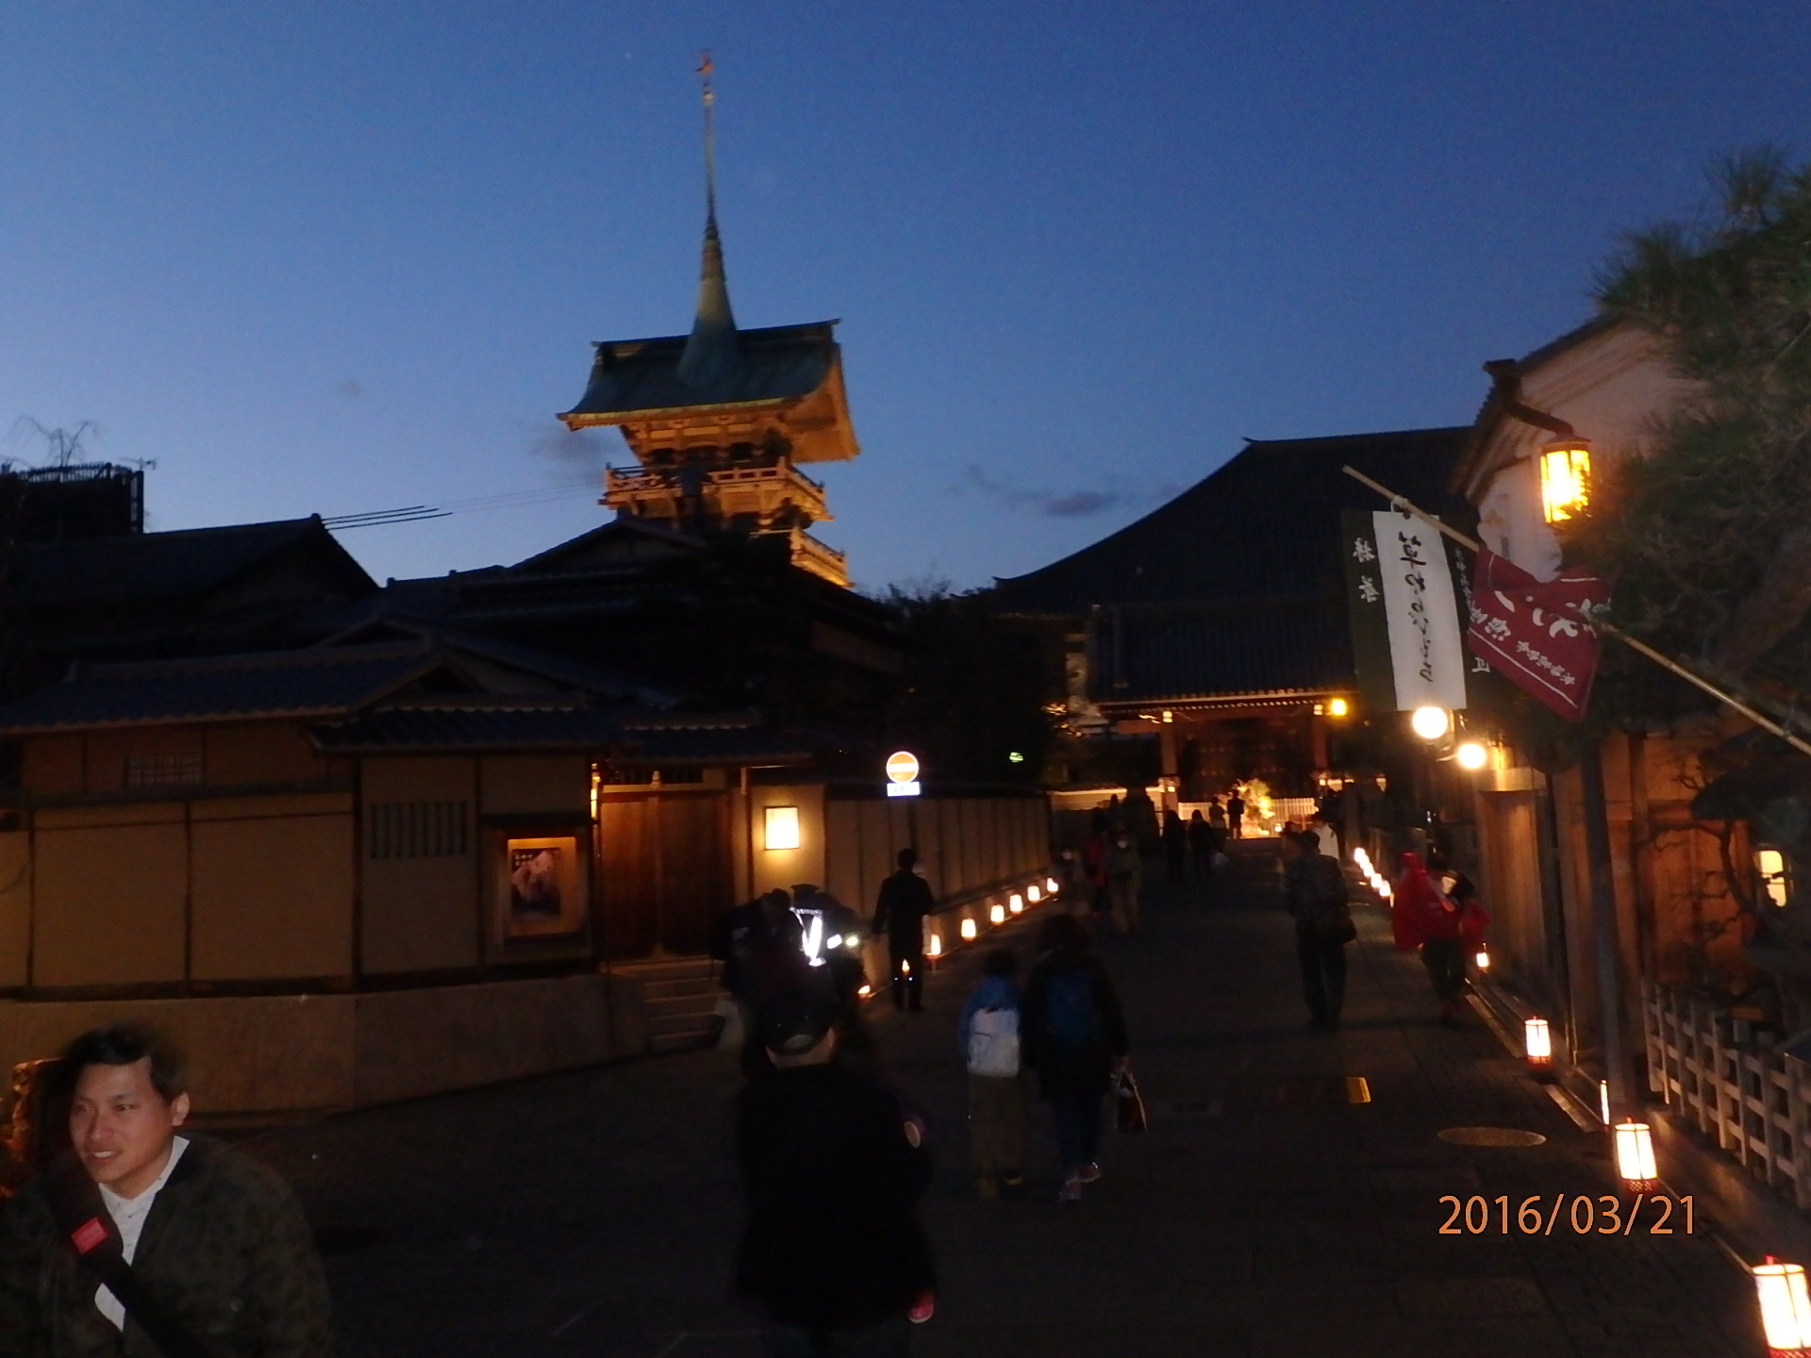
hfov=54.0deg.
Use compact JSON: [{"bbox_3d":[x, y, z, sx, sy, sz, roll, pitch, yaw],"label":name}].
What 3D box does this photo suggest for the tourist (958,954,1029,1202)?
[{"bbox_3d":[0.489,2.215,10.000,0.380,1.380,0.400,-3,-7,11],"label":"tourist"}]

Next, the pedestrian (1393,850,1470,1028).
[{"bbox_3d":[4.627,2.292,15.700,0.600,1.560,0.450,-5,-6,26],"label":"pedestrian"}]

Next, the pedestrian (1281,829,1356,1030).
[{"bbox_3d":[3.653,2.217,15.700,0.600,1.740,0.420,-4,-6,11],"label":"pedestrian"}]

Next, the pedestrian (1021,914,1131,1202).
[{"bbox_3d":[0.954,2.117,9.950,0.600,1.600,0.450,-4,-6,11],"label":"pedestrian"}]

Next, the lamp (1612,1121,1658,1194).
[{"bbox_3d":[3.735,2.457,9.100,0.220,0.400,0.220,-4,-6,14],"label":"lamp"}]

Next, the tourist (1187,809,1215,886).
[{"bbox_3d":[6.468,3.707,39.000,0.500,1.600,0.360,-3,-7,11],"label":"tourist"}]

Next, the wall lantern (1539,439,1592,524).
[{"bbox_3d":[4.458,-1.317,12.000,0.320,0.550,0.320,-3,-7,11],"label":"wall lantern"}]

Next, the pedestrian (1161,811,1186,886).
[{"bbox_3d":[5.833,3.679,38.700,0.500,1.660,0.360,-3,-6,8],"label":"pedestrian"}]

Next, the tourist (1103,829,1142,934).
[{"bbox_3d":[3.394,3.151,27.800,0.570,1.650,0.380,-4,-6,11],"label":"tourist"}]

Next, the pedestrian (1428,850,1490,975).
[{"bbox_3d":[4.926,2.354,16.012,0.560,1.520,0.420,-3,-7,11],"label":"pedestrian"}]

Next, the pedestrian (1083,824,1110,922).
[{"bbox_3d":[3.115,3.161,28.900,0.480,1.610,0.360,-4,-6,11],"label":"pedestrian"}]

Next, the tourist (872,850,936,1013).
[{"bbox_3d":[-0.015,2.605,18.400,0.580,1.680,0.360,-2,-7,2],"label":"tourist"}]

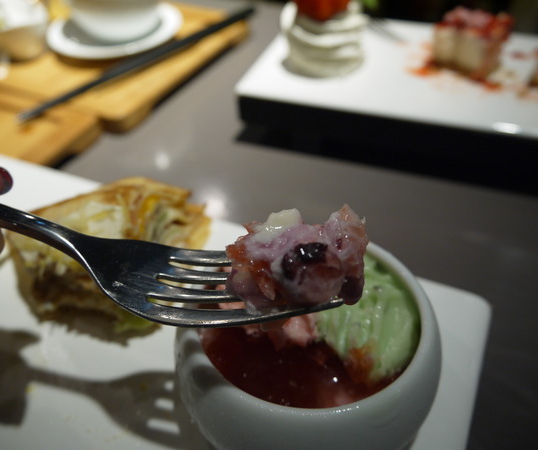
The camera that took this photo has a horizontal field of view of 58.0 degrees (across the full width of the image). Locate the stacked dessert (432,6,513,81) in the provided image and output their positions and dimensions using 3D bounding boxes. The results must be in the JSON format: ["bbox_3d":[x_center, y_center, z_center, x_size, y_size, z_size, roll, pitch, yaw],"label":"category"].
[{"bbox_3d":[0.165,-0.149,0.399,0.049,0.036,0.033,30,55,27],"label":"stacked dessert"}]

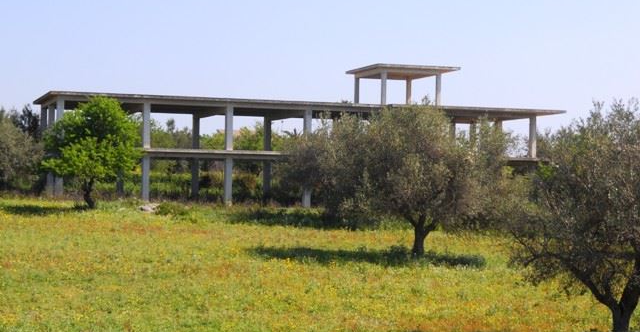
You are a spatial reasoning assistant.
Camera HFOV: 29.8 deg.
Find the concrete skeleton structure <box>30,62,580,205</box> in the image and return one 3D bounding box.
[{"bbox_3d":[-1.393,-1.898,80.591,33.938,9.332,10.647,1,-1,-19],"label":"concrete skeleton structure"}]

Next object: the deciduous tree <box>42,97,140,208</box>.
[{"bbox_3d":[-11.978,-0.708,63.000,5.137,5.871,5.000,1,-1,0],"label":"deciduous tree"}]

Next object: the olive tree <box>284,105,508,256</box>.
[{"bbox_3d":[2.132,0.404,33.500,6.244,4.237,5.800,1,-1,0],"label":"olive tree"}]

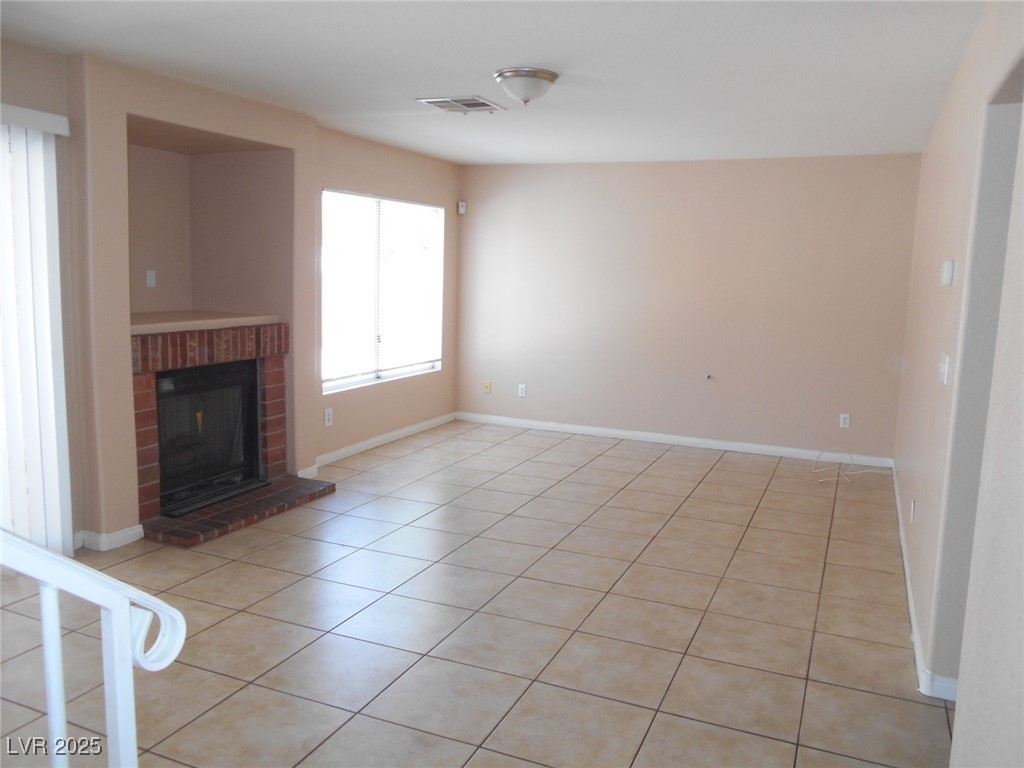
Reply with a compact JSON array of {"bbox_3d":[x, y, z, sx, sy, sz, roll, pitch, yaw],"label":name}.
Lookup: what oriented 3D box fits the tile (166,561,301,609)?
[{"bbox_3d":[-1.281,0.941,3.602,0.450,0.010,0.450,5,8,24],"label":"tile"}]

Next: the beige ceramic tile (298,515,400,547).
[{"bbox_3d":[-0.910,0.842,4.455,0.449,0.010,0.442,5,9,24],"label":"beige ceramic tile"}]

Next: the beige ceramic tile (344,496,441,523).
[{"bbox_3d":[-0.728,0.792,4.815,0.450,0.010,0.450,5,8,24],"label":"beige ceramic tile"}]

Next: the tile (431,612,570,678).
[{"bbox_3d":[-0.035,1.040,3.073,0.450,0.012,0.450,4,8,24],"label":"tile"}]

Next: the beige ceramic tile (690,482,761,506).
[{"bbox_3d":[1.489,0.764,5.331,0.449,0.010,0.442,5,9,24],"label":"beige ceramic tile"}]

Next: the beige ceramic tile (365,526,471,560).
[{"bbox_3d":[-0.499,0.881,4.252,0.450,0.012,0.450,4,8,24],"label":"beige ceramic tile"}]

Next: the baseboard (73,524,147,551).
[{"bbox_3d":[-2.154,0.818,4.110,0.160,0.090,0.330,4,8,24],"label":"baseboard"}]

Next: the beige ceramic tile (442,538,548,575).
[{"bbox_3d":[-0.082,0.907,4.056,0.450,0.010,0.450,5,8,24],"label":"beige ceramic tile"}]

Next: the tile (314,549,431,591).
[{"bbox_3d":[-0.681,0.924,3.829,0.450,0.010,0.450,5,8,24],"label":"tile"}]

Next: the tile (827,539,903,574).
[{"bbox_3d":[1.908,0.924,4.133,0.373,0.010,0.445,4,8,24],"label":"tile"}]

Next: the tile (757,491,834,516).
[{"bbox_3d":[1.943,0.812,5.233,0.450,0.012,0.450,4,8,23],"label":"tile"}]

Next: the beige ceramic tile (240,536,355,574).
[{"bbox_3d":[-1.112,0.895,4.038,0.450,0.012,0.450,4,8,23],"label":"beige ceramic tile"}]

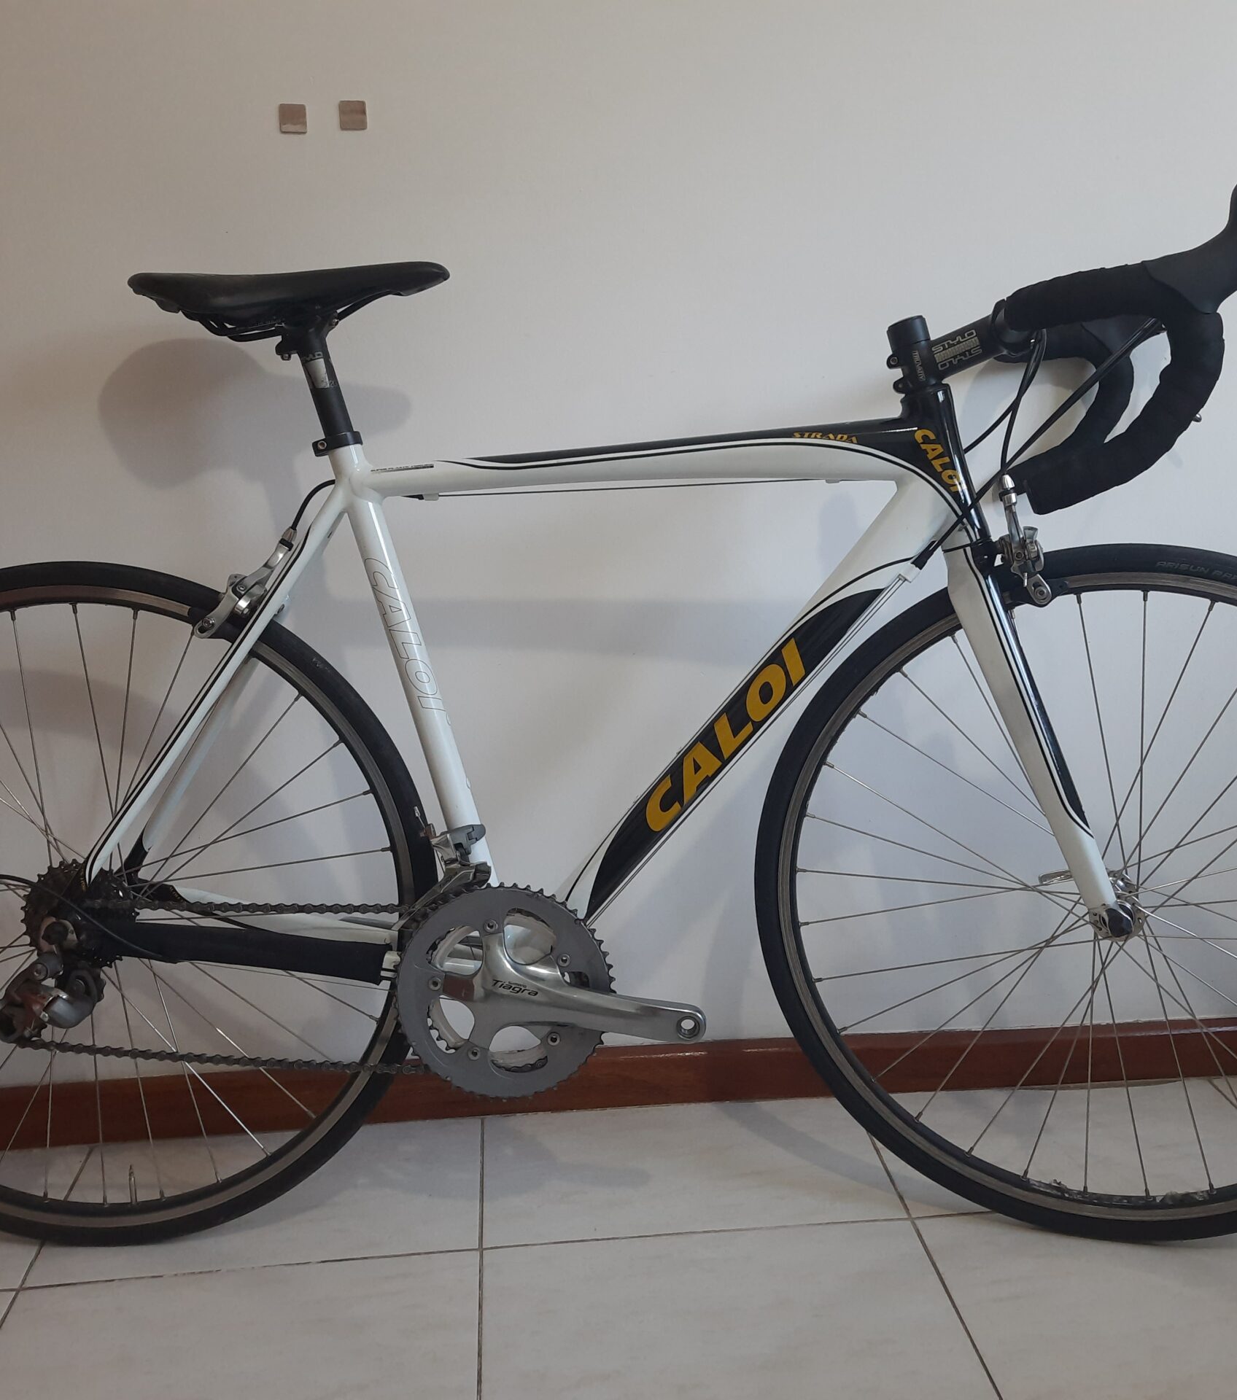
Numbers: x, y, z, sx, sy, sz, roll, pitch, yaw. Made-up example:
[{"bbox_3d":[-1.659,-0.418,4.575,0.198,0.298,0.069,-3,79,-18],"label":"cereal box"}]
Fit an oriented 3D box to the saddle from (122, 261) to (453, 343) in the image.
[{"bbox_3d":[-0.295,-0.363,1.185,0.280,0.070,0.140,-1,6,1],"label":"saddle"}]

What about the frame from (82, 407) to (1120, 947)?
[{"bbox_3d":[-0.028,0.001,1.215,1.010,0.565,0.140,-1,6,1],"label":"frame"}]

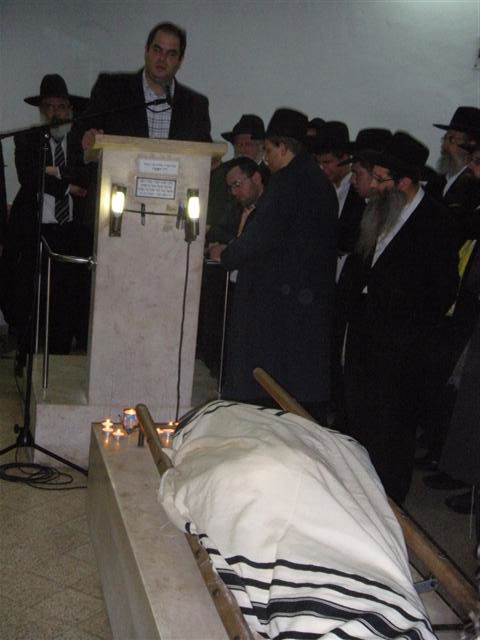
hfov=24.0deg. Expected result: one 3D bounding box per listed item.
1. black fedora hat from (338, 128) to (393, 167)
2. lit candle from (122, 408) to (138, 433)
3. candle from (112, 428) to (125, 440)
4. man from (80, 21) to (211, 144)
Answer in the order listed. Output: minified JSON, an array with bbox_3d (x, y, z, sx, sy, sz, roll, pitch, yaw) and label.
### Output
[{"bbox_3d":[0.613,-0.775,5.100,0.350,0.140,0.310,-21,27,-32],"label":"black fedora hat"},{"bbox_3d":[-0.477,0.441,4.924,0.070,0.088,0.070,5,16,0],"label":"lit candle"},{"bbox_3d":[-0.524,0.496,4.860,0.046,0.037,0.046,5,16,0],"label":"candle"},{"bbox_3d":[-0.456,-0.548,5.461,0.620,1.740,0.420,4,16,-3],"label":"man"}]

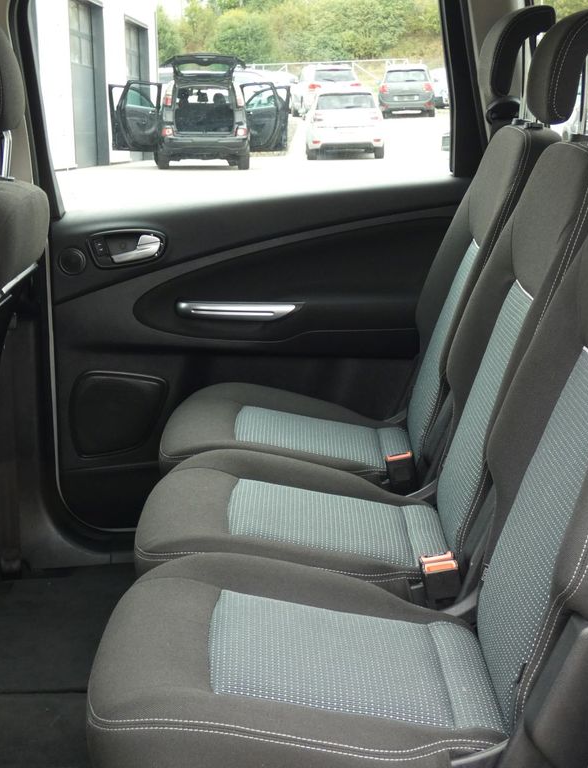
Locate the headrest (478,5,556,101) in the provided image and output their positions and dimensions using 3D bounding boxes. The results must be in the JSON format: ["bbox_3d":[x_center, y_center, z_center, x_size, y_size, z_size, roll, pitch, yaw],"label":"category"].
[{"bbox_3d":[0.391,-0.595,2.269,0.125,0.175,0.250,-1,15,-1],"label":"headrest"}]

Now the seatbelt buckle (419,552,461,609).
[{"bbox_3d":[0.209,0.278,1.803,0.048,0.080,0.030,-13,27,2],"label":"seatbelt buckle"}]

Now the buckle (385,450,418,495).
[{"bbox_3d":[0.192,0.159,2.247,0.048,0.075,0.028,-10,20,2],"label":"buckle"}]

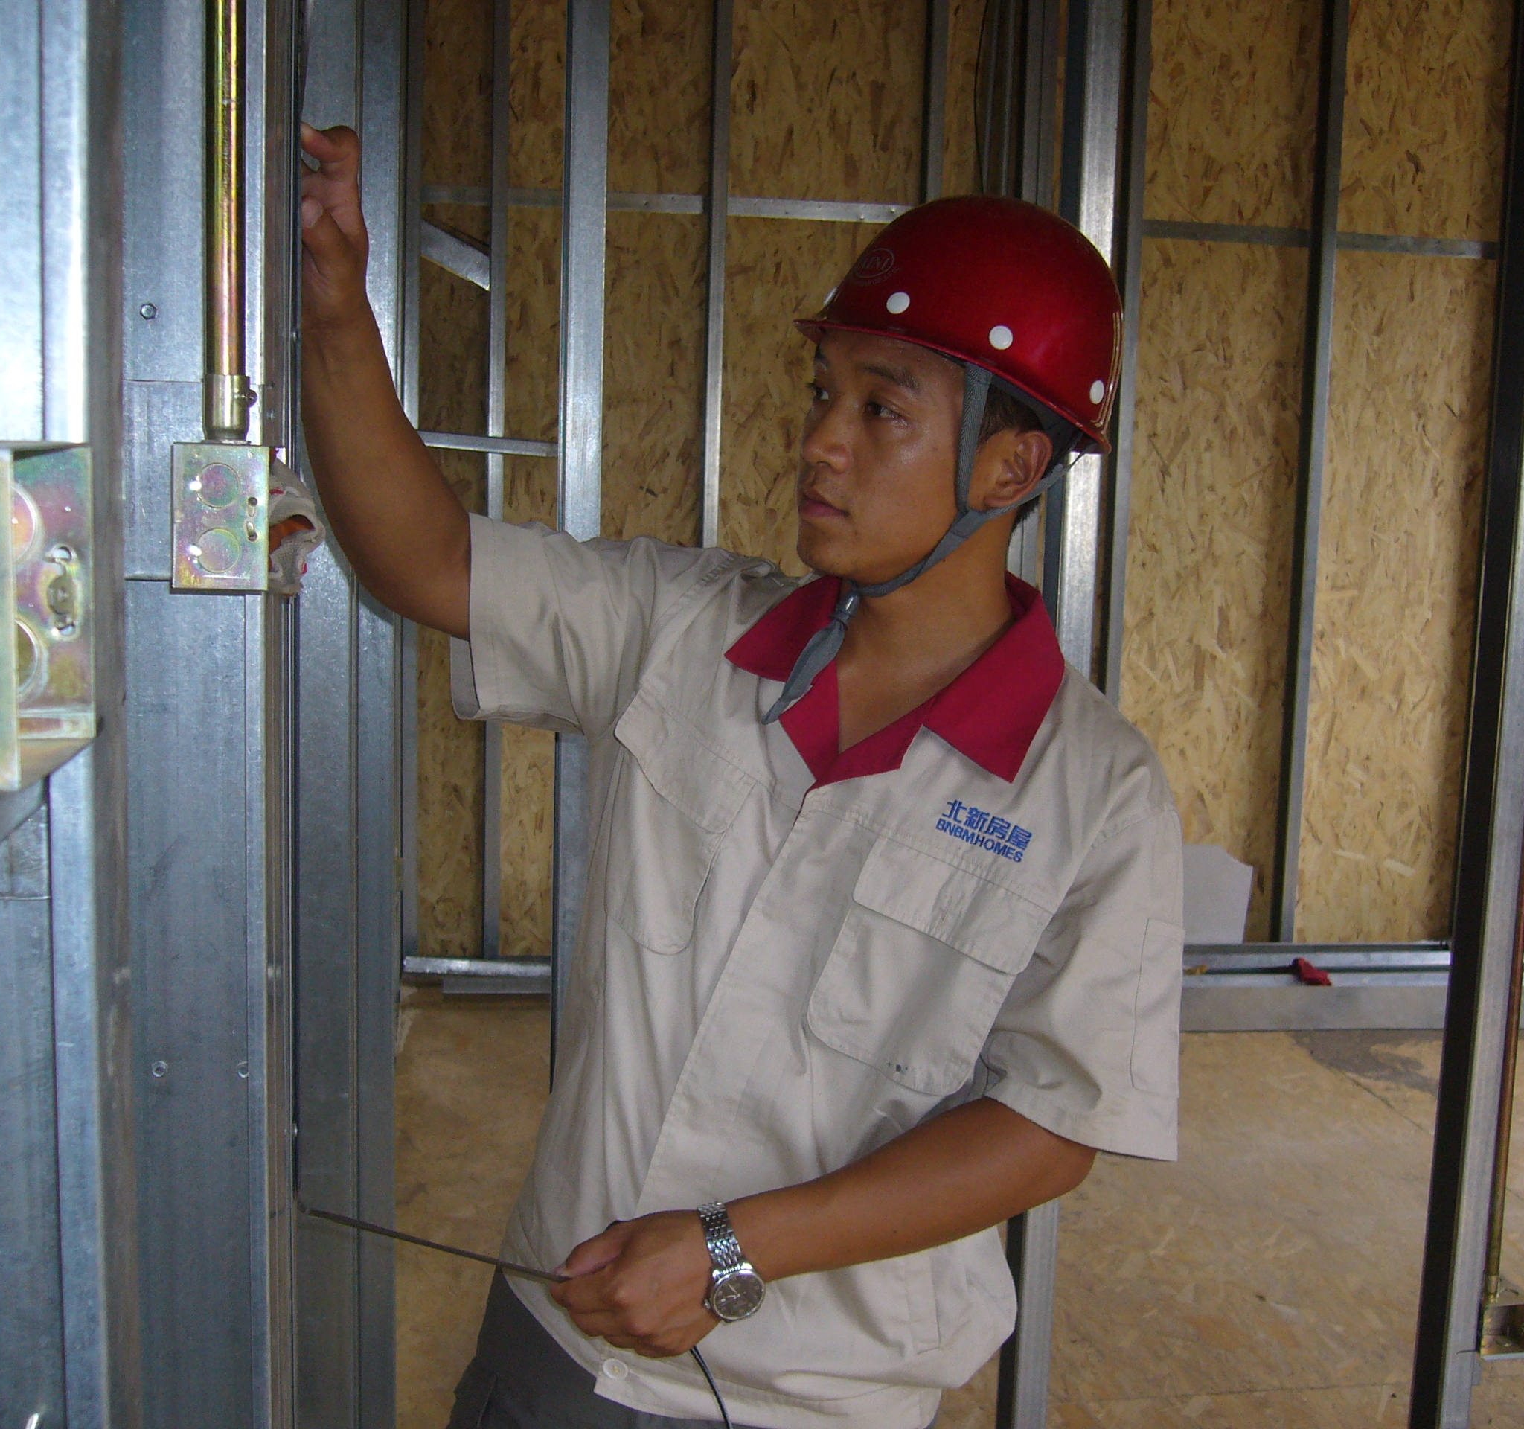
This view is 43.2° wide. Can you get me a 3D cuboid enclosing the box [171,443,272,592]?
[{"bbox_3d":[-0.287,-0.108,1.046,0.049,0.075,0.075,1,8,-7],"label":"box"}]

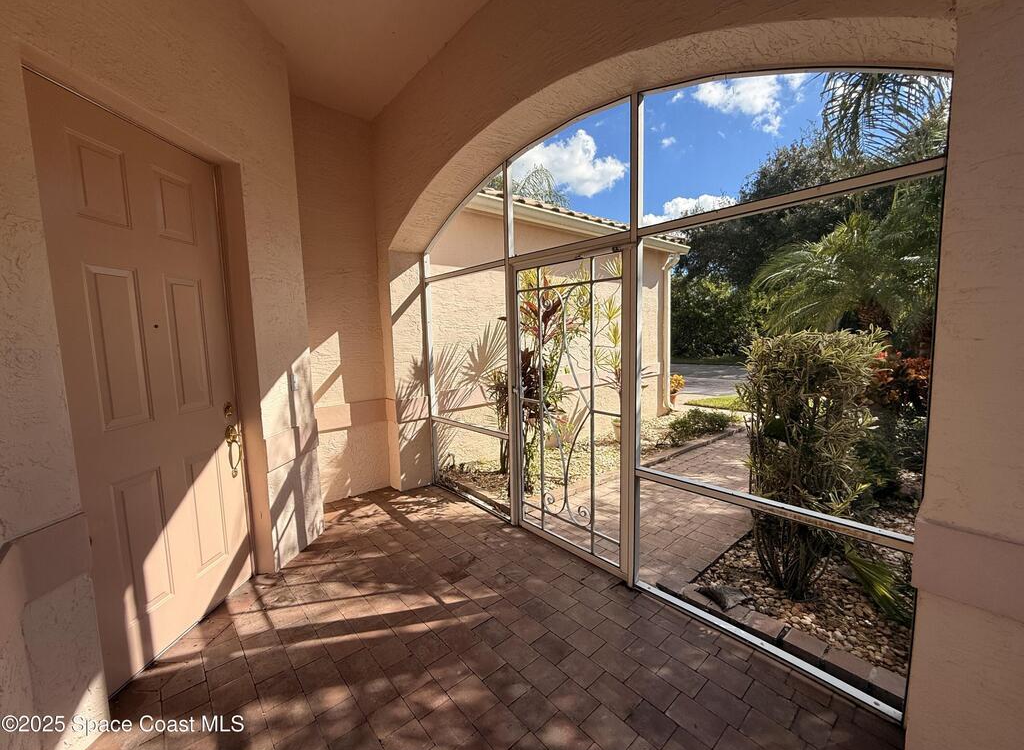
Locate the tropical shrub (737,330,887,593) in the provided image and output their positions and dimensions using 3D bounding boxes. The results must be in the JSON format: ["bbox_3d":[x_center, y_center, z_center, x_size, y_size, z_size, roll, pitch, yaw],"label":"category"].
[{"bbox_3d":[1.615,0.510,2.310,0.700,1.500,0.700,-6,8,-40],"label":"tropical shrub"}]

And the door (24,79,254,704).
[{"bbox_3d":[-1.701,0.087,2.003,0.050,2.435,0.915,-1,6,3],"label":"door"}]

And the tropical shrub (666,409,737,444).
[{"bbox_3d":[2.660,0.710,5.880,1.200,0.420,0.750,-6,8,-40],"label":"tropical shrub"}]

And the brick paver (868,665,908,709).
[{"bbox_3d":[1.584,1.293,1.701,0.120,0.060,0.160,-7,8,-41],"label":"brick paver"}]

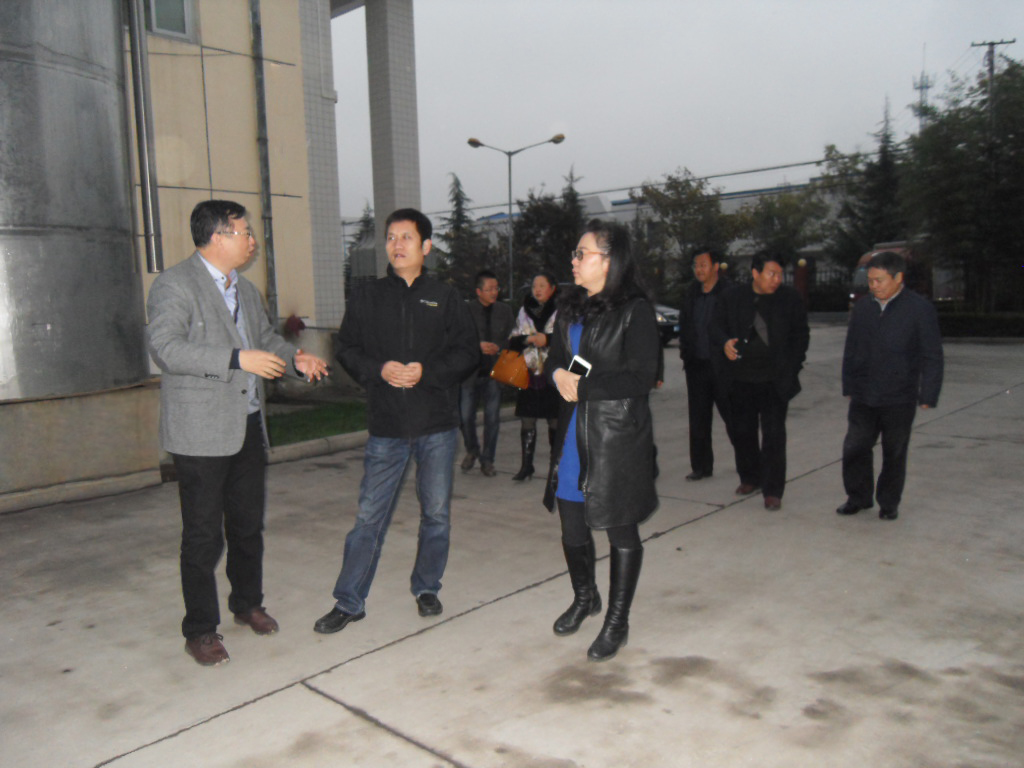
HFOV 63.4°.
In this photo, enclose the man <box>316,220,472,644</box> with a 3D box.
[{"bbox_3d":[-0.484,0.152,3.530,0.650,1.730,0.450,-1,6,6],"label":"man"}]

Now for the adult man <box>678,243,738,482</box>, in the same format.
[{"bbox_3d":[1.475,-0.157,6.162,0.540,1.690,0.500,2,7,30],"label":"adult man"}]

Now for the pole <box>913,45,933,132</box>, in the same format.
[{"bbox_3d":[59.003,-30.070,118.190,3.000,34.874,3.000,-2,6,0],"label":"pole"}]

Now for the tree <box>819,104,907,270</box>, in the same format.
[{"bbox_3d":[13.193,-6.138,30.397,3.600,8.014,3.600,1,6,23],"label":"tree"}]

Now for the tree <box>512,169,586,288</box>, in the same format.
[{"bbox_3d":[1.411,-5.168,32.678,3.000,6.200,3.000,-2,6,0],"label":"tree"}]

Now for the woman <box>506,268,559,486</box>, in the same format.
[{"bbox_3d":[0.178,-0.062,6.554,0.500,1.630,0.420,1,7,30],"label":"woman"}]

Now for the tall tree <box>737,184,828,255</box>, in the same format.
[{"bbox_3d":[12.891,-6.160,39.312,4.400,6.312,4.400,0,6,18],"label":"tall tree"}]

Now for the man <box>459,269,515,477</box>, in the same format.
[{"bbox_3d":[-0.203,-0.100,6.881,0.520,1.680,0.400,-3,6,-7],"label":"man"}]

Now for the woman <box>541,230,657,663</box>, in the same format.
[{"bbox_3d":[0.341,0.199,3.274,0.500,1.660,0.460,4,8,42],"label":"woman"}]

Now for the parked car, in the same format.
[{"bbox_3d":[2.970,-1.910,23.100,1.800,1.480,4.600,-6,8,-38],"label":"parked car"}]

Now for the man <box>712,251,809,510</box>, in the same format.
[{"bbox_3d":[1.693,-0.043,5.598,0.620,1.680,0.450,1,6,27],"label":"man"}]

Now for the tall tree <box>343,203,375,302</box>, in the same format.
[{"bbox_3d":[-6.617,-5.290,38.302,2.600,6.107,2.600,-3,6,-10],"label":"tall tree"}]

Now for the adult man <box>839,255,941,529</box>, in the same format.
[{"bbox_3d":[2.375,-0.019,5.244,0.620,1.650,0.430,2,7,33],"label":"adult man"}]

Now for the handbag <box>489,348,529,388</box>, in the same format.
[{"bbox_3d":[-0.015,-0.121,6.250,0.290,0.280,0.140,19,6,14],"label":"handbag"}]

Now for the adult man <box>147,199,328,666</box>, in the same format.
[{"bbox_3d":[-1.068,0.167,3.235,0.570,1.740,0.530,3,7,39],"label":"adult man"}]

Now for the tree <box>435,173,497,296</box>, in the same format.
[{"bbox_3d":[-1.902,-5.133,33.320,3.000,6.462,3.000,-2,6,-3],"label":"tree"}]

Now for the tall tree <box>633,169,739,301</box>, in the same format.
[{"bbox_3d":[7.315,-5.591,34.324,4.600,6.546,4.600,-1,6,12],"label":"tall tree"}]

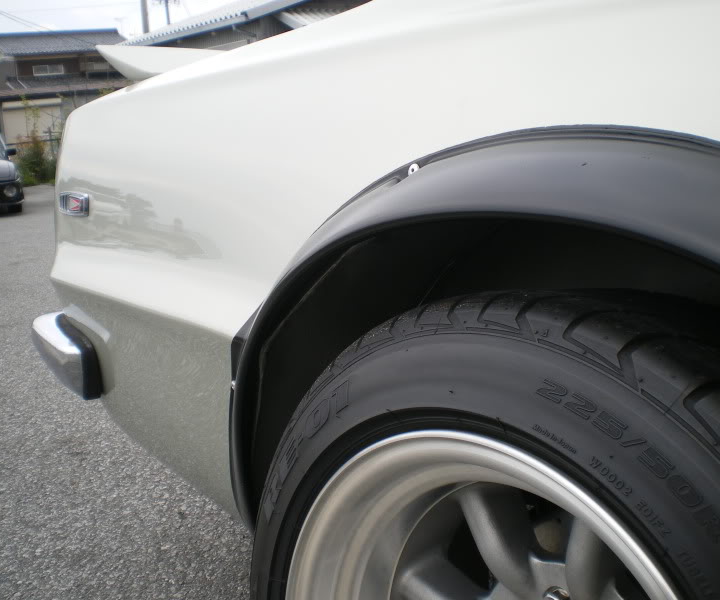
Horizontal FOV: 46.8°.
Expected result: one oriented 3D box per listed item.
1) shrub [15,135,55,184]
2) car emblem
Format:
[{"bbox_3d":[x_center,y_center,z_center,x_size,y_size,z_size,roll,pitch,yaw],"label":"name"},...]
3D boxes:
[{"bbox_3d":[-8.943,-3.870,23.000,1.150,1.330,1.100,-5,10,-19],"label":"shrub"},{"bbox_3d":[-0.446,-0.149,1.300,0.012,0.034,0.085,-5,9,-40],"label":"car emblem"}]

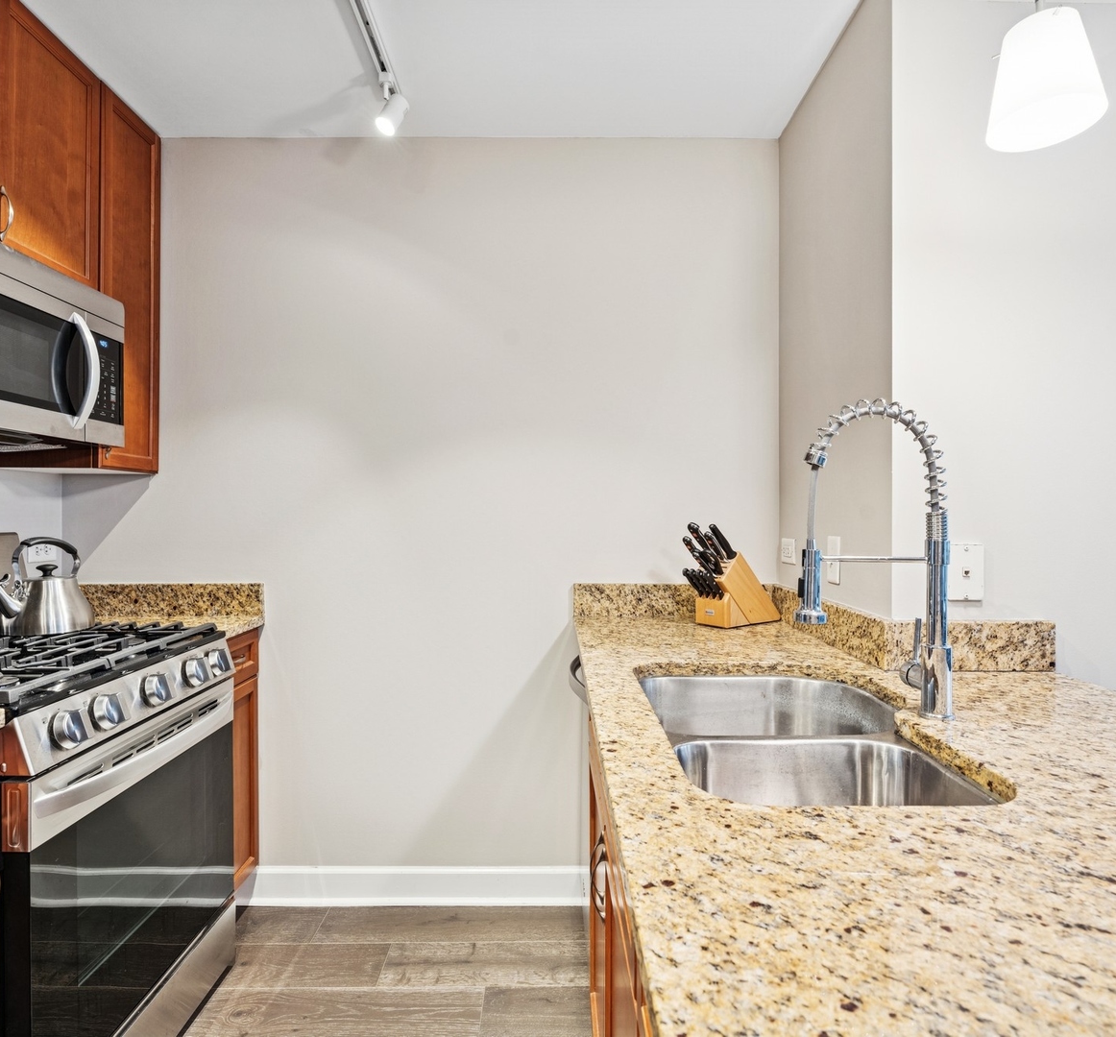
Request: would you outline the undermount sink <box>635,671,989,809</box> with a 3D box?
[{"bbox_3d":[0.376,0.443,1.133,0.425,0.205,0.755,0,0,0],"label":"undermount sink"}]

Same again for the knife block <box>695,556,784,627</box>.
[{"bbox_3d":[0.542,0.207,2.103,0.287,0.218,0.115,0,0,-39],"label":"knife block"}]

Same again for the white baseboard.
[{"bbox_3d":[-0.444,1.163,2.195,1.064,0.131,0.016,0,0,0],"label":"white baseboard"}]

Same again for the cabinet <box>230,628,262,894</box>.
[{"bbox_3d":[-1.257,0.761,2.065,0.624,0.818,0.270,0,0,0],"label":"cabinet"}]

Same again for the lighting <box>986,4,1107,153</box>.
[{"bbox_3d":[0.683,-0.627,0.980,0.141,0.138,0.141,0,0,0],"label":"lighting"}]

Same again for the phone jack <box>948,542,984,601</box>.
[{"bbox_3d":[0.857,0.113,1.450,0.073,0.119,0.010,0,0,0],"label":"phone jack"}]

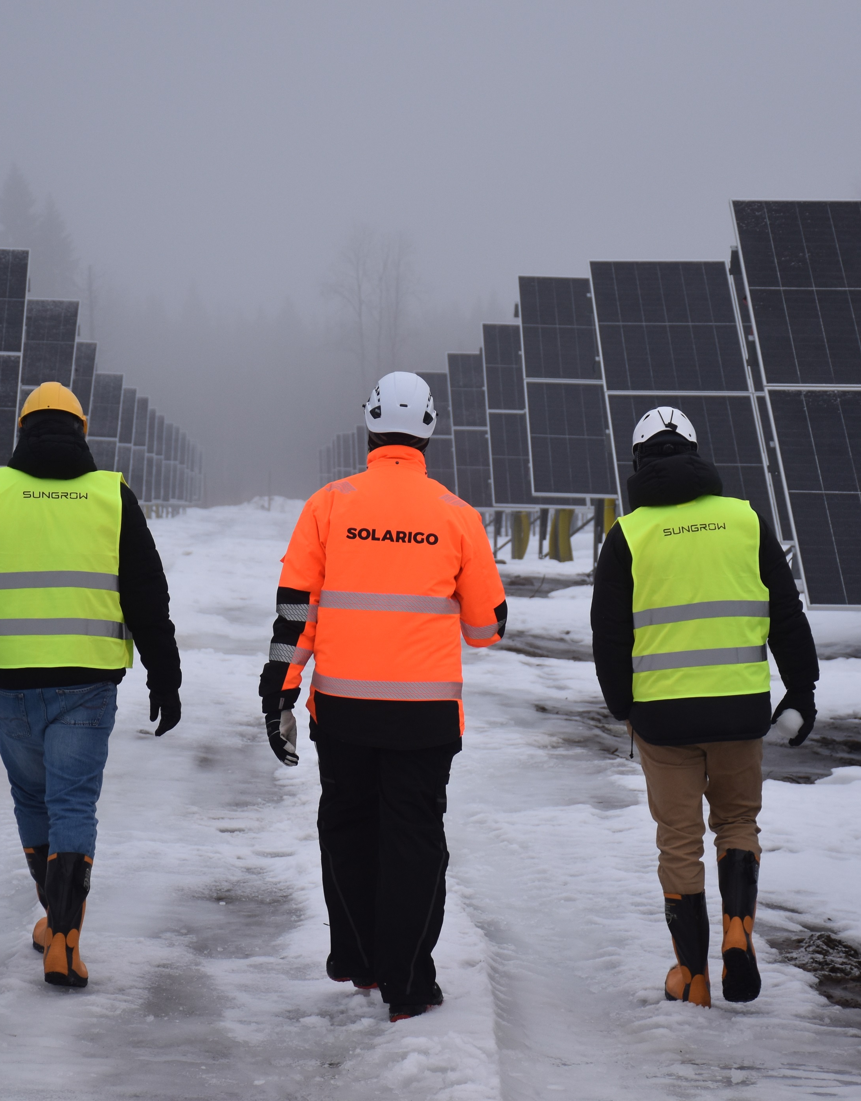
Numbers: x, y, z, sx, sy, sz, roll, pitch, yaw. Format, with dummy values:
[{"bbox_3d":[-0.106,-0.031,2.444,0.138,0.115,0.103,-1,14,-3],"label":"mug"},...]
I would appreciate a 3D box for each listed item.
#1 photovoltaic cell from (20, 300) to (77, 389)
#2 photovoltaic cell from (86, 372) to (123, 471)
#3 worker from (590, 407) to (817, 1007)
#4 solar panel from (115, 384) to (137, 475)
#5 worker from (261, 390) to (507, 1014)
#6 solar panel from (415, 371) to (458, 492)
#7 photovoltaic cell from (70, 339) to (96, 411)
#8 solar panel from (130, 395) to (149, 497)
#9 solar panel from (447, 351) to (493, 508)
[{"bbox_3d":[-4.869,-1.951,51.086,1.150,0.060,4.580,1,31,-2],"label":"photovoltaic cell"},{"bbox_3d":[-5.841,-1.910,72.189,1.150,0.060,4.580,1,31,-2],"label":"photovoltaic cell"},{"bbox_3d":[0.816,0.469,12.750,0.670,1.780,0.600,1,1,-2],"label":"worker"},{"bbox_3d":[-6.316,-2.058,82.541,1.150,0.060,4.580,1,31,-2],"label":"solar panel"},{"bbox_3d":[-0.142,0.429,12.550,0.720,1.890,0.680,1,1,-2],"label":"worker"},{"bbox_3d":[0.376,-1.852,70.262,1.150,0.060,4.580,1,31,-2],"label":"solar panel"},{"bbox_3d":[-5.404,-1.913,60.803,1.150,0.060,4.580,1,31,-2],"label":"photovoltaic cell"},{"bbox_3d":[-6.620,-2.190,90.870,1.150,0.060,4.580,1,31,-2],"label":"solar panel"},{"bbox_3d":[0.875,-1.717,60.432,1.150,0.060,4.580,1,31,-2],"label":"solar panel"}]

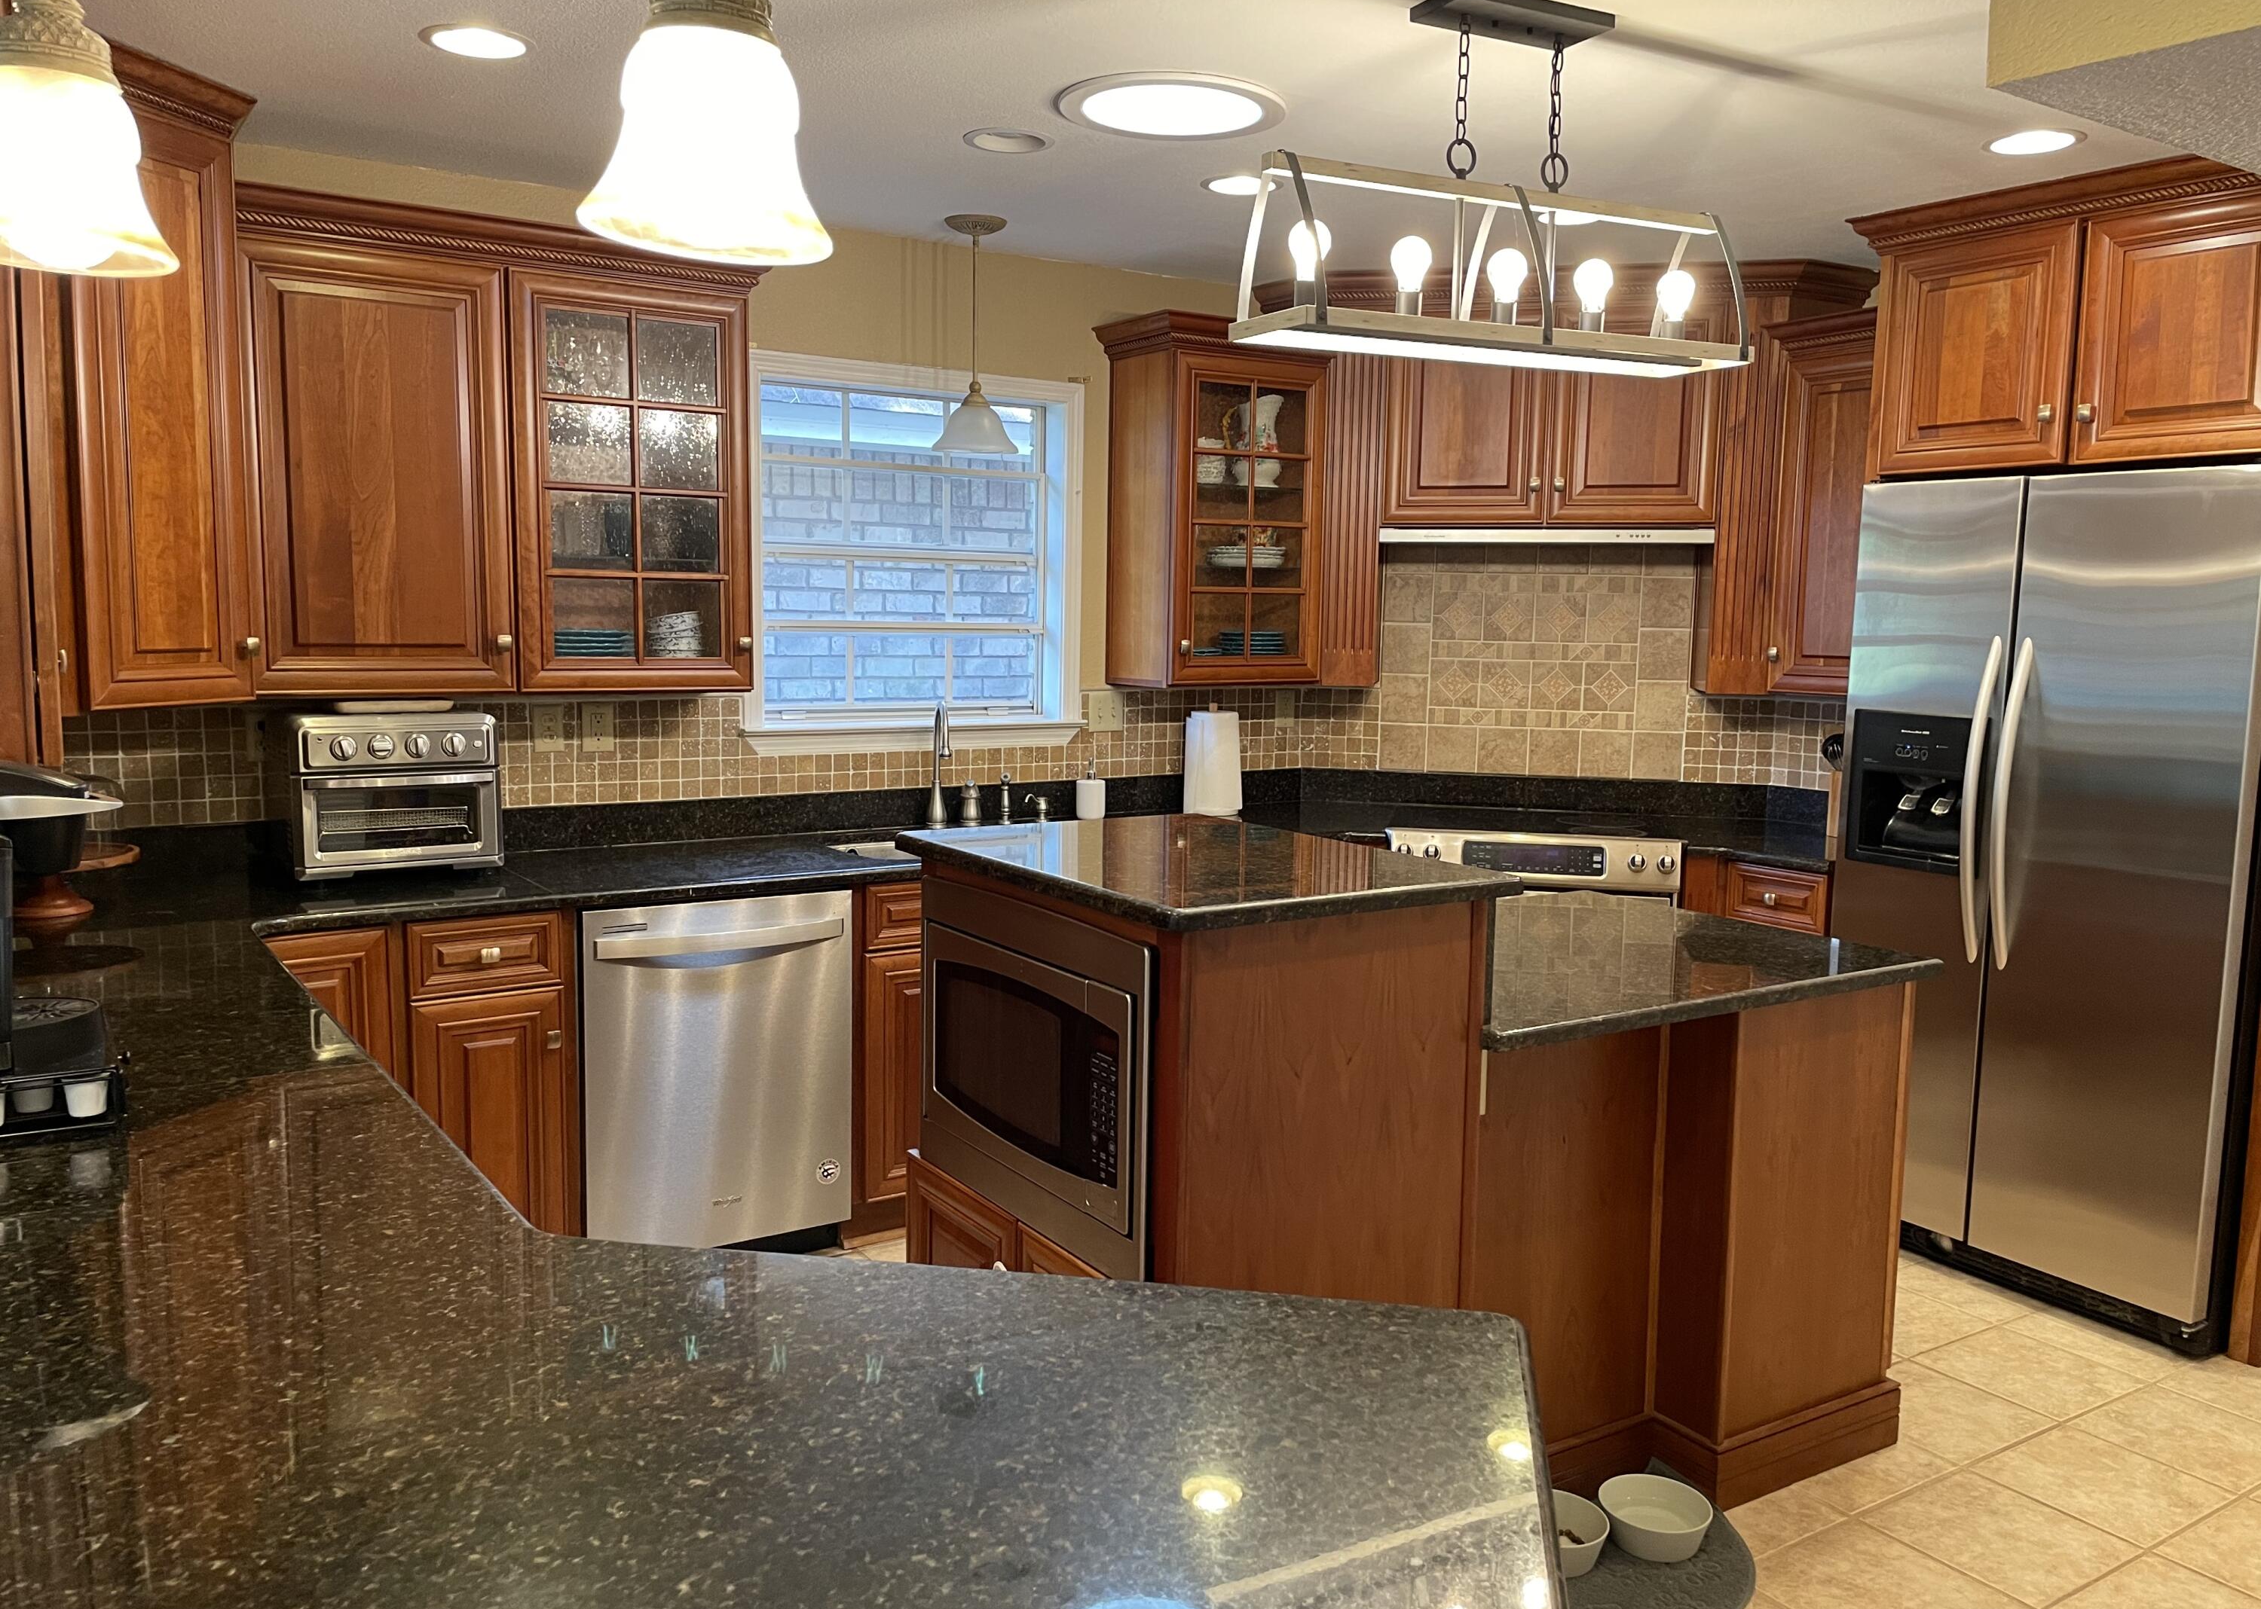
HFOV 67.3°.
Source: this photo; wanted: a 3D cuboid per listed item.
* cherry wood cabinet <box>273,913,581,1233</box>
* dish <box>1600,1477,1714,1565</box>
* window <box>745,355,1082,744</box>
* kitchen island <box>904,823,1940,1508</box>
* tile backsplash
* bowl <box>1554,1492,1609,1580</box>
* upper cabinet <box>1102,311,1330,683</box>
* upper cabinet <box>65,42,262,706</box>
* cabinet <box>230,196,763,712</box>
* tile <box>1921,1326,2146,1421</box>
[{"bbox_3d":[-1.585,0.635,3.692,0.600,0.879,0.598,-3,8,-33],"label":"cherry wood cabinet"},{"bbox_3d":[0.853,1.169,2.764,0.180,0.065,0.180,1,6,0],"label":"dish"},{"bbox_3d":[-0.568,-0.646,4.530,1.000,1.000,0.130,-3,8,-32],"label":"window"},{"bbox_3d":[0.510,0.611,3.118,1.585,1.095,1.070,-3,8,-32],"label":"kitchen island"},{"bbox_3d":[-0.095,-0.335,4.154,4.332,0.704,1.286,-3,8,-33],"label":"tile backsplash"},{"bbox_3d":[0.678,1.172,2.715,0.178,0.065,0.178,1,6,0],"label":"bowl"},{"bbox_3d":[0.247,-0.837,4.854,0.613,0.994,0.377,-3,8,-33],"label":"upper cabinet"},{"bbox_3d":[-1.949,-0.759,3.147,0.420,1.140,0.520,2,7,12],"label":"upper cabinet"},{"bbox_3d":[-1.391,-0.743,3.777,1.121,0.990,0.377,-3,8,-33],"label":"cabinet"},{"bbox_3d":[1.850,1.172,3.489,0.326,0.012,0.324,-3,8,-33],"label":"tile"}]

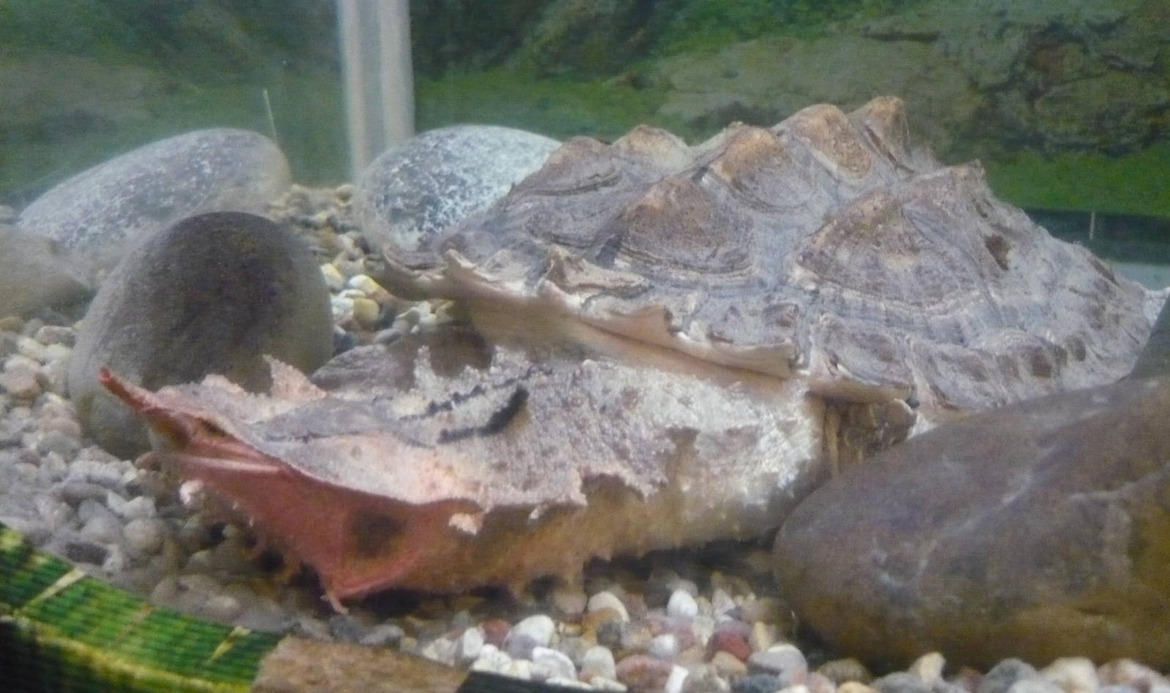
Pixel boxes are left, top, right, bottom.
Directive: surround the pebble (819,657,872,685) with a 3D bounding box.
[{"bbox_3d":[0.100,0.126,0.428,0.020,0.013,0.015,0,22,0],"label":"pebble"}]

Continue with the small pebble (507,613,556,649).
[{"bbox_3d":[-0.025,0.134,0.521,0.022,0.017,0.018,0,20,-3],"label":"small pebble"}]

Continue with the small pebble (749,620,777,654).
[{"bbox_3d":[0.072,0.117,0.449,0.012,0.013,0.011,0,22,0],"label":"small pebble"}]

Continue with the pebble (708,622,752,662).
[{"bbox_3d":[0.058,0.118,0.447,0.018,0.013,0.015,0,22,0],"label":"pebble"}]

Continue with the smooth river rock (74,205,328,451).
[{"bbox_3d":[-0.208,-0.007,0.605,0.143,0.135,0.115,-6,23,-14],"label":"smooth river rock"}]

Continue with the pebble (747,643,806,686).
[{"bbox_3d":[0.087,0.143,0.503,0.027,0.018,0.019,5,20,11],"label":"pebble"}]

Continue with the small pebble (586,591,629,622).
[{"bbox_3d":[0.009,0.110,0.468,0.018,0.014,0.015,0,22,0],"label":"small pebble"}]

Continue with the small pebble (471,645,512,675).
[{"bbox_3d":[-0.036,0.123,0.436,0.016,0.010,0.012,0,22,0],"label":"small pebble"}]

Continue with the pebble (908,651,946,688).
[{"bbox_3d":[0.155,0.145,0.502,0.015,0.015,0.015,8,21,19],"label":"pebble"}]

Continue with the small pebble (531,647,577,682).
[{"bbox_3d":[-0.012,0.124,0.433,0.018,0.012,0.015,0,22,0],"label":"small pebble"}]

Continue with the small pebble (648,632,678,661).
[{"bbox_3d":[0.030,0.116,0.429,0.012,0.012,0.011,3,19,5],"label":"small pebble"}]

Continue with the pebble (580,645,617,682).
[{"bbox_3d":[0.005,0.119,0.417,0.014,0.015,0.013,1,19,1],"label":"pebble"}]

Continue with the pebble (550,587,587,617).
[{"bbox_3d":[-0.007,0.126,0.546,0.017,0.015,0.016,1,20,-1],"label":"pebble"}]

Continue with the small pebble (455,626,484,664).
[{"bbox_3d":[-0.052,0.137,0.513,0.011,0.015,0.014,-1,20,-6],"label":"small pebble"}]

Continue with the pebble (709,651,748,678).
[{"bbox_3d":[0.054,0.119,0.418,0.015,0.011,0.013,4,19,8],"label":"pebble"}]

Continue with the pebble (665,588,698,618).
[{"bbox_3d":[0.048,0.127,0.547,0.016,0.014,0.015,3,20,6],"label":"pebble"}]

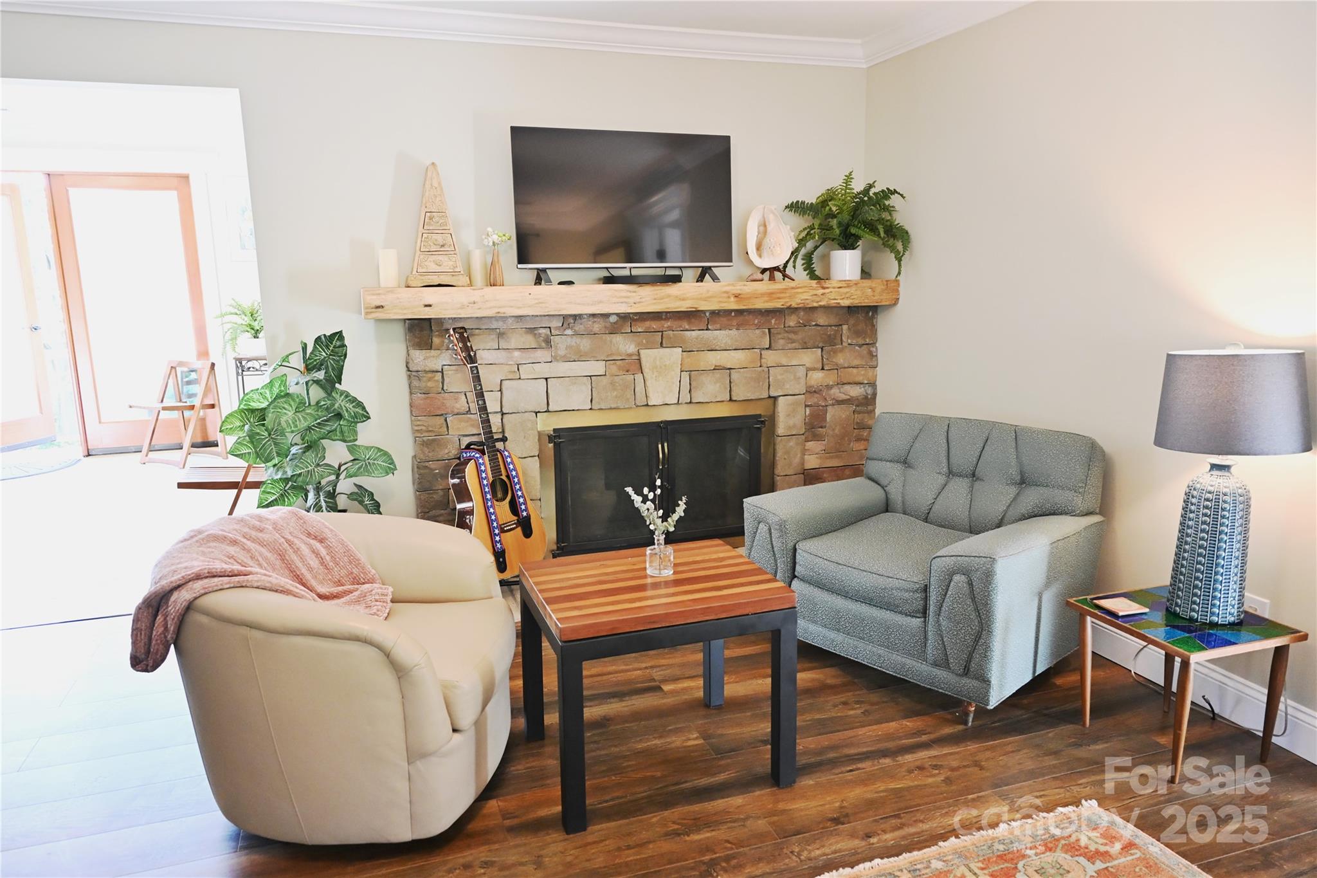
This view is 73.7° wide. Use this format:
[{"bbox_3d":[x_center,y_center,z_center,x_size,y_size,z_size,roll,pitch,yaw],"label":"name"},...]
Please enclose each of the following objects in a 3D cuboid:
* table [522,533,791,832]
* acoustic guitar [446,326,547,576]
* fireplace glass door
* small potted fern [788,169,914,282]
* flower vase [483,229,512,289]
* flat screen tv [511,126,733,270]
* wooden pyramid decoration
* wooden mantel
[{"bbox_3d":[-0.016,0.638,2.428,0.619,0.536,0.495,-5,12,-19],"label":"table"},{"bbox_3d":[-0.704,0.052,3.504,0.130,1.045,0.400,-19,-10,37],"label":"acoustic guitar"},{"bbox_3d":[0.015,0.211,4.124,1.043,0.592,0.060,-4,11,-18],"label":"fireplace glass door"},{"bbox_3d":[0.822,-0.960,3.972,0.564,0.481,0.509,-4,12,-18],"label":"small potted fern"},{"bbox_3d":[-0.672,-0.759,3.672,0.119,0.240,0.100,-4,11,-18],"label":"flower vase"},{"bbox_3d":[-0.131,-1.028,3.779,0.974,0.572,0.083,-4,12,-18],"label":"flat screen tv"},{"bbox_3d":[-0.919,-0.873,3.595,0.249,0.499,0.190,-4,11,-18],"label":"wooden pyramid decoration"},{"bbox_3d":[-0.058,-0.626,3.892,2.386,0.124,0.302,-4,12,-18],"label":"wooden mantel"}]

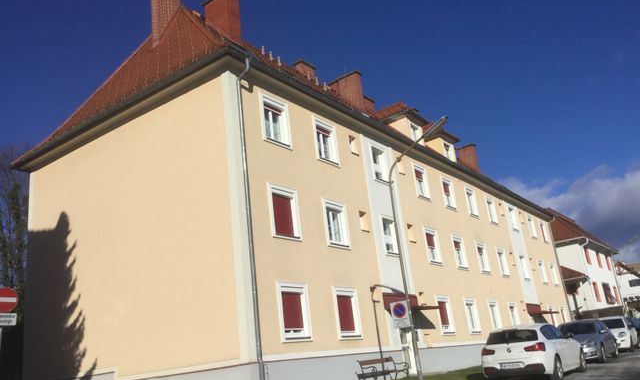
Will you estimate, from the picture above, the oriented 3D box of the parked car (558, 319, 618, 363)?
[{"bbox_3d":[9.920,5.710,21.650,1.780,1.490,4.250,-18,-20,33],"label":"parked car"}]

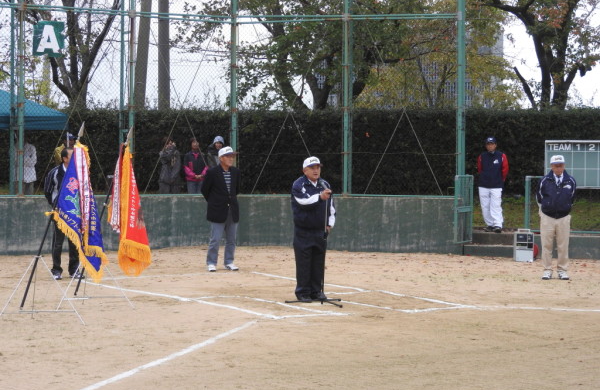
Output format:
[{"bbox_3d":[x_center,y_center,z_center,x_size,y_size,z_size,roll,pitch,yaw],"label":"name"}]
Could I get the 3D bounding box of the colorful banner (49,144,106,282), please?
[{"bbox_3d":[-2.303,0.171,15.250,0.650,1.480,0.350,0,2,-15],"label":"colorful banner"}]

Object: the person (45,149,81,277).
[{"bbox_3d":[-3.136,0.247,19.700,0.520,1.730,0.360,-1,2,-30],"label":"person"}]

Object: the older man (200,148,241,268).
[{"bbox_3d":[-1.116,0.196,20.950,0.530,1.730,0.360,-1,2,-28],"label":"older man"}]

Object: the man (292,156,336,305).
[{"bbox_3d":[0.158,0.400,17.200,0.550,1.700,0.450,0,2,-25],"label":"man"}]

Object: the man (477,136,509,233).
[{"bbox_3d":[3.332,-0.173,25.500,0.540,1.670,0.340,1,2,6],"label":"man"}]

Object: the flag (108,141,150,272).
[{"bbox_3d":[-1.967,0.168,17.100,0.520,1.550,0.380,0,2,-3],"label":"flag"}]

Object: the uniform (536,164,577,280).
[{"bbox_3d":[3.541,0.307,20.300,0.540,1.690,0.360,1,2,4],"label":"uniform"}]

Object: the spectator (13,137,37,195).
[{"bbox_3d":[-4.928,-0.324,26.500,0.470,1.580,0.340,0,2,-13],"label":"spectator"}]

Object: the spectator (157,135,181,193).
[{"bbox_3d":[-2.364,-0.265,26.900,0.460,1.600,0.340,0,2,-12],"label":"spectator"}]

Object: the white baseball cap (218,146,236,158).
[{"bbox_3d":[-1.026,-0.606,21.000,0.270,0.150,0.190,2,2,38],"label":"white baseball cap"}]

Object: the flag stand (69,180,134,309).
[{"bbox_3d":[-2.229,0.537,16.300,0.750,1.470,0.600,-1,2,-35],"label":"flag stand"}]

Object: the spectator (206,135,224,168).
[{"bbox_3d":[-1.525,-0.274,26.900,0.460,1.580,0.320,0,2,-5],"label":"spectator"}]

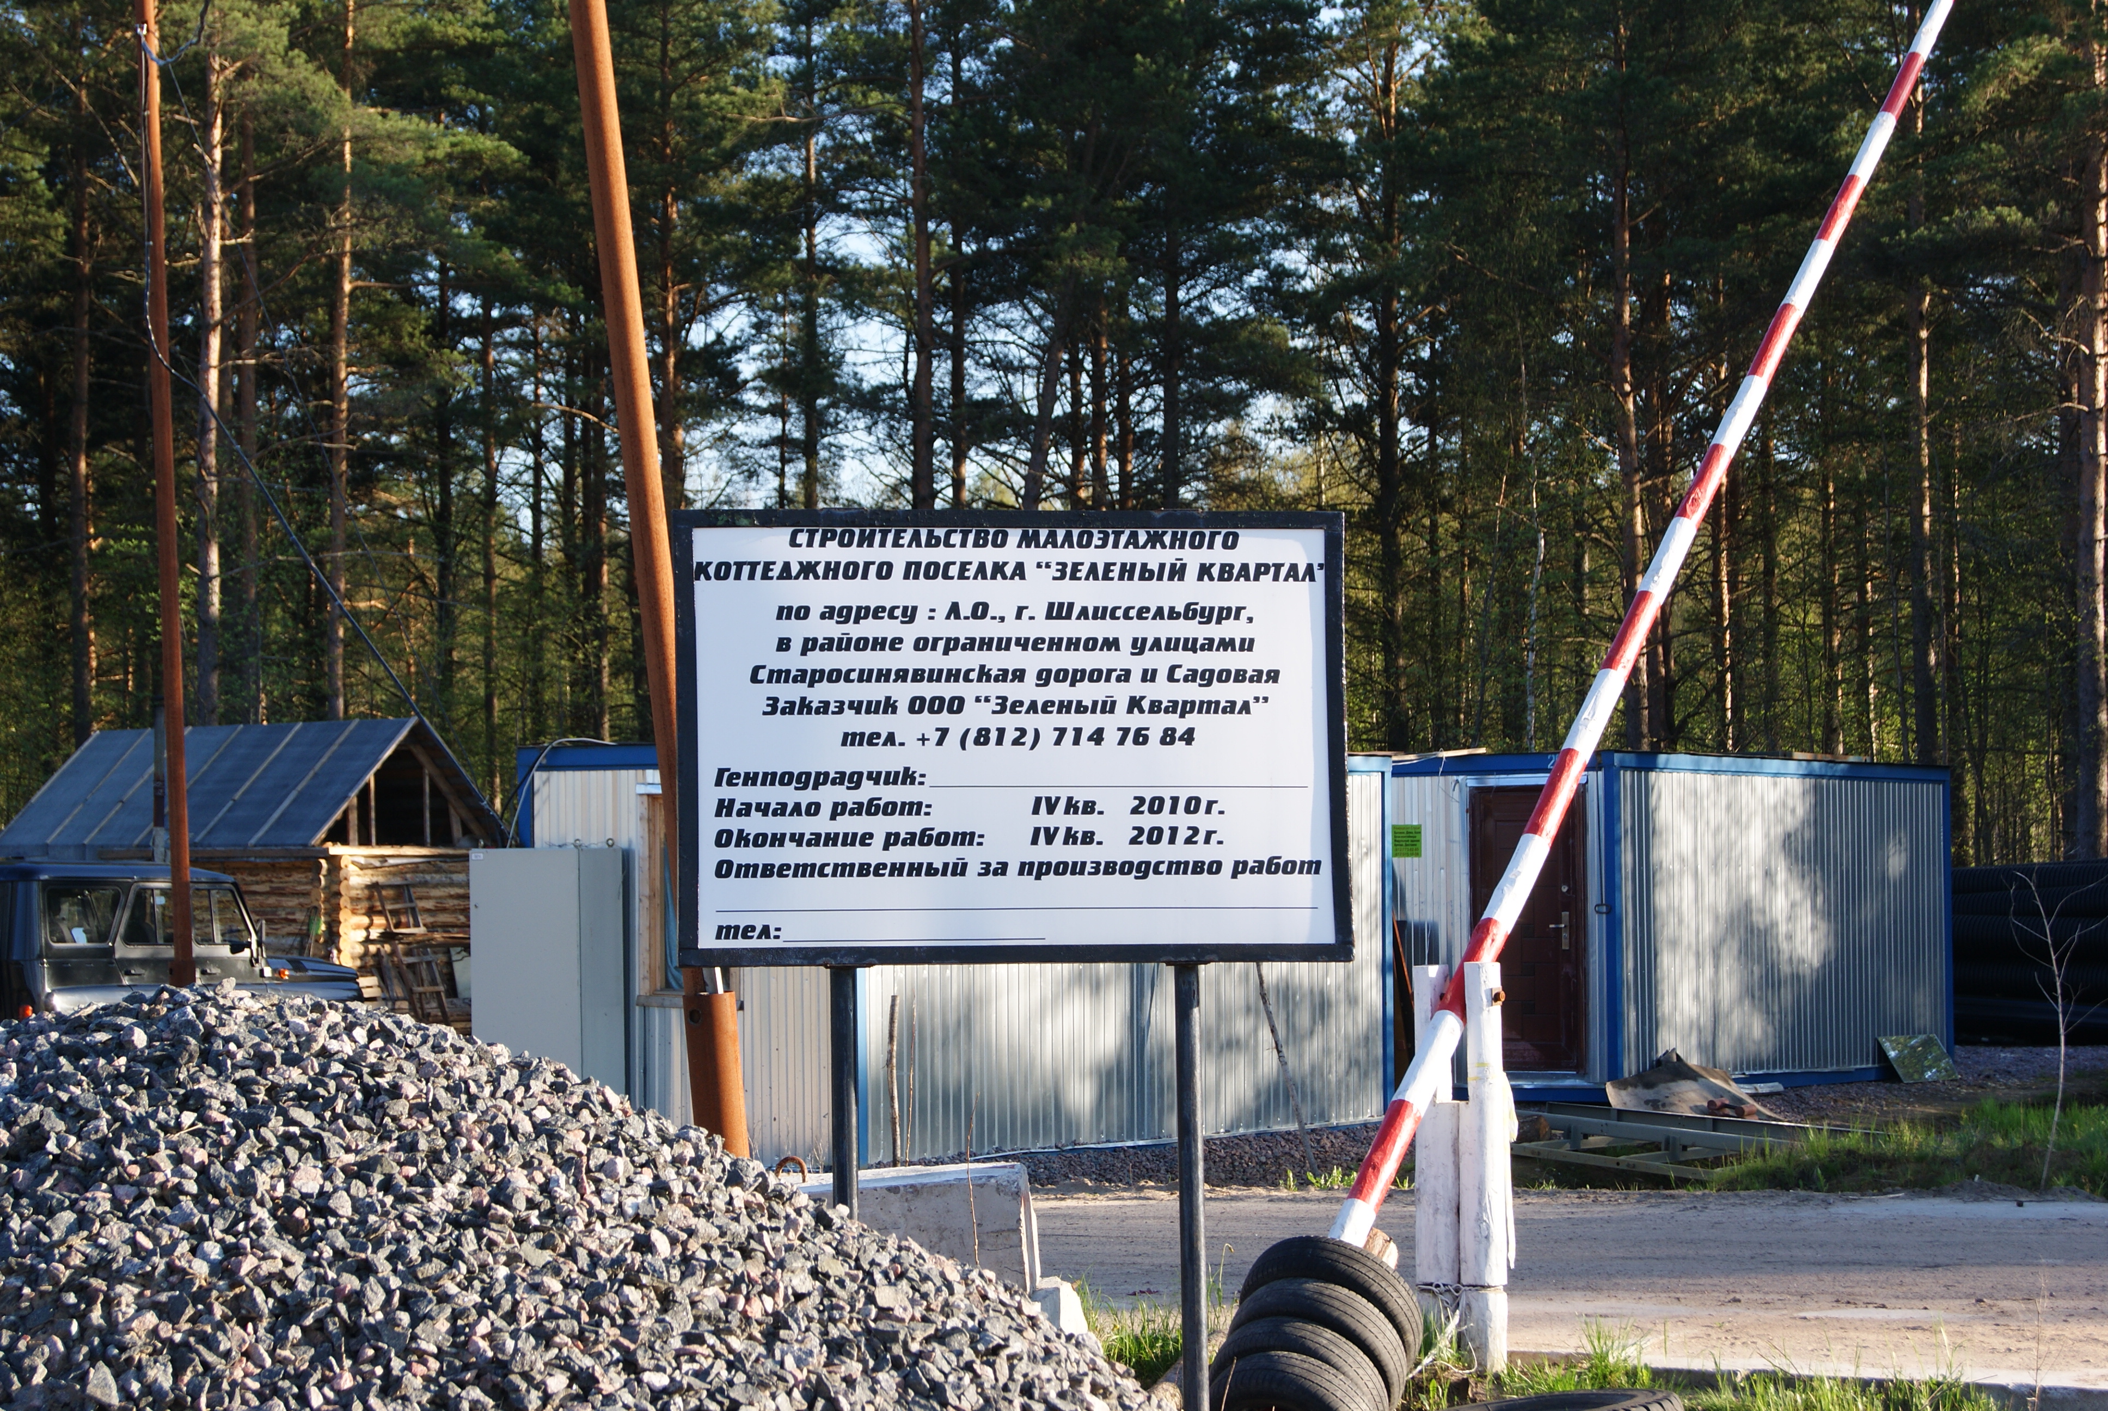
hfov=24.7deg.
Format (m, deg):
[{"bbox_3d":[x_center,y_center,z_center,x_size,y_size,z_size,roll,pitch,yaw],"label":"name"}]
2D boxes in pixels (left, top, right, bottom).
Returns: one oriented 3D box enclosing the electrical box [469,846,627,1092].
[{"bbox_3d":[-2.918,1.752,27.626,0.810,1.850,0.395,-2,-2,34],"label":"electrical box"}]

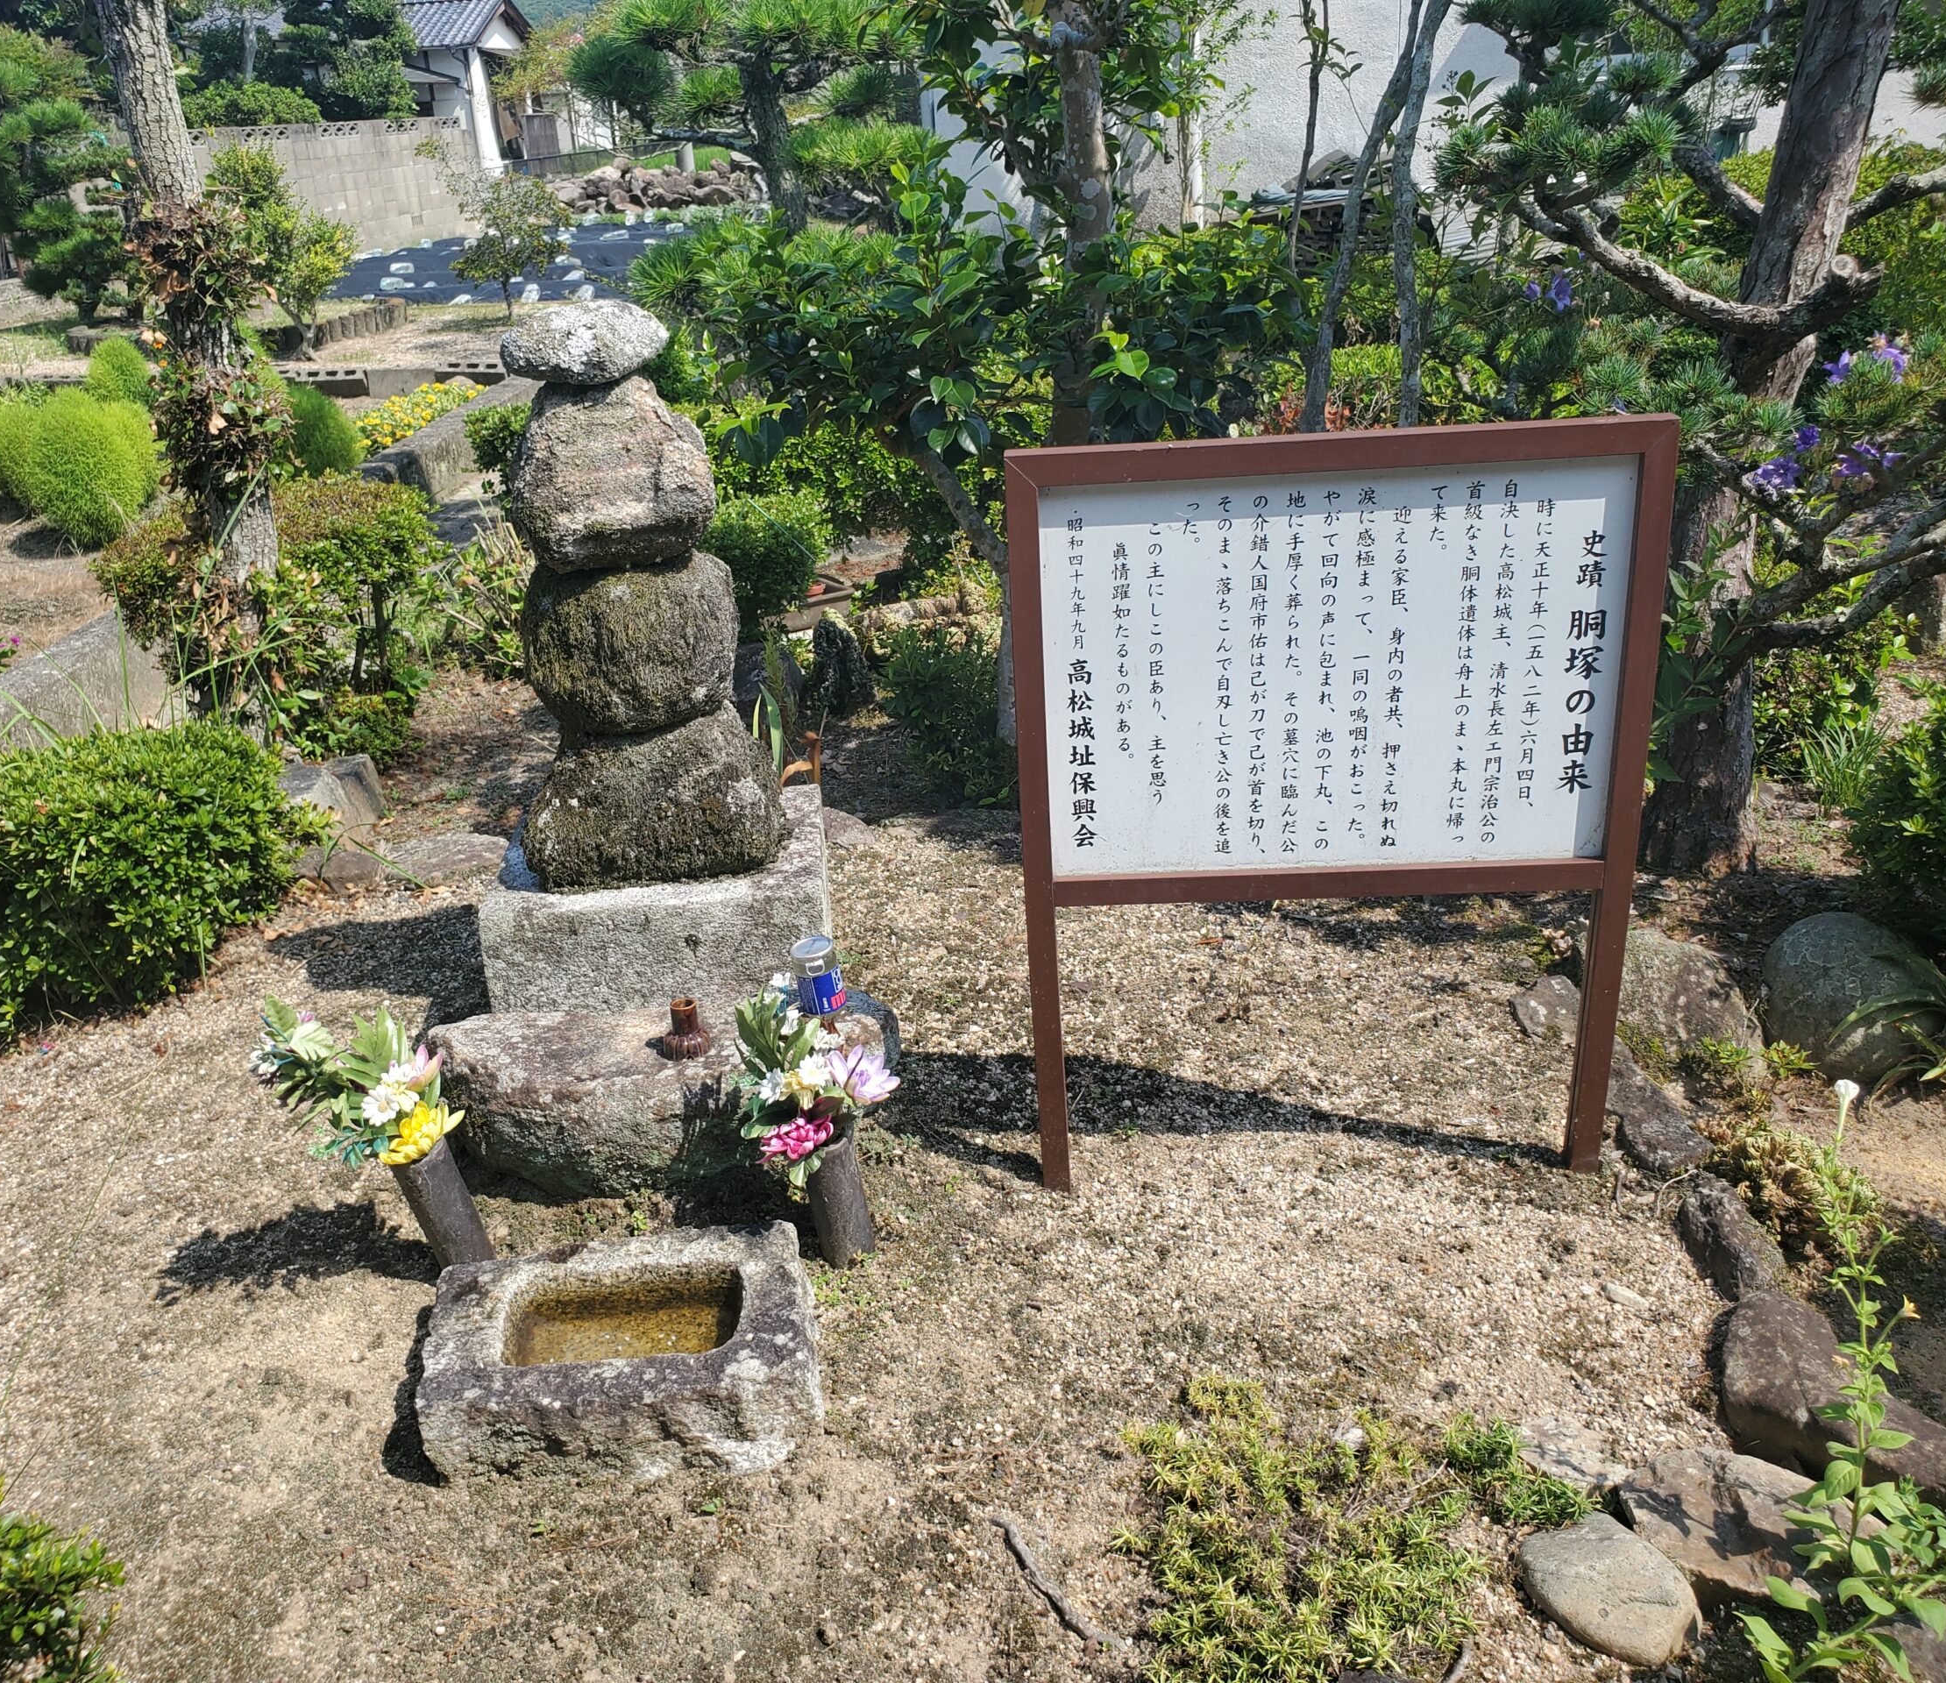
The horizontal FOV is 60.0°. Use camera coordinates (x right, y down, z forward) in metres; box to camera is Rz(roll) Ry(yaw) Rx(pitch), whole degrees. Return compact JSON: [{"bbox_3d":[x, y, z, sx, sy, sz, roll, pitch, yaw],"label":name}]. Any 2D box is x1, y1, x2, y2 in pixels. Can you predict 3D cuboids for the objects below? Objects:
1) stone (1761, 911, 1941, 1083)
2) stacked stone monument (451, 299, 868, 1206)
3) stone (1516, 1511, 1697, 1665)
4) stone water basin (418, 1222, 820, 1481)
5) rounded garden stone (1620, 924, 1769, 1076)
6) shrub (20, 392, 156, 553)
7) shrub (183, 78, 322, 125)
[{"bbox_3d":[1.290,0.228,2.485,0.250,0.250,0.235,-4,24,0],"label":"stone"},{"bbox_3d":[-0.476,-0.153,2.417,0.600,1.200,0.580,-4,24,0],"label":"stacked stone monument"},{"bbox_3d":[0.615,0.727,1.642,0.140,0.105,0.170,-18,28,-29],"label":"stone"},{"bbox_3d":[-0.402,0.612,1.997,0.455,0.140,0.285,-6,24,-5],"label":"stone water basin"},{"bbox_3d":[1.058,0.240,2.530,0.250,0.225,0.210,-4,24,0],"label":"rounded garden stone"},{"bbox_3d":[-2.640,-1.113,5.050,0.390,0.460,0.380,-4,24,0],"label":"shrub"},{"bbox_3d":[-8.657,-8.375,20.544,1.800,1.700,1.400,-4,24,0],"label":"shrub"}]

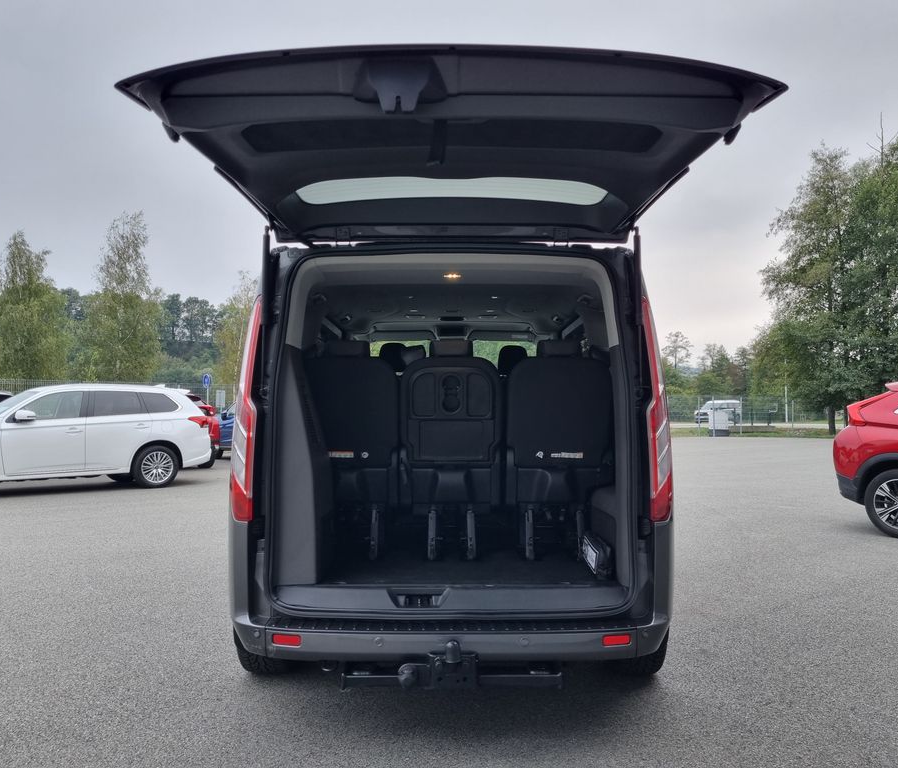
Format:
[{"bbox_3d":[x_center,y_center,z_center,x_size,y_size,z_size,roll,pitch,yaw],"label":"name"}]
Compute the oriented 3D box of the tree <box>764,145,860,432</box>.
[{"bbox_3d":[17.800,-4.700,37.000,5.100,14.000,5.100,0,-2,0],"label":"tree"}]

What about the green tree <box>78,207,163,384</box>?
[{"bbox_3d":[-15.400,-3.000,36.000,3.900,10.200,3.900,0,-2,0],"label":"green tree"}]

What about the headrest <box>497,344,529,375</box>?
[{"bbox_3d":[0.482,-0.185,5.720,0.230,0.210,0.120,0,-2,0],"label":"headrest"}]

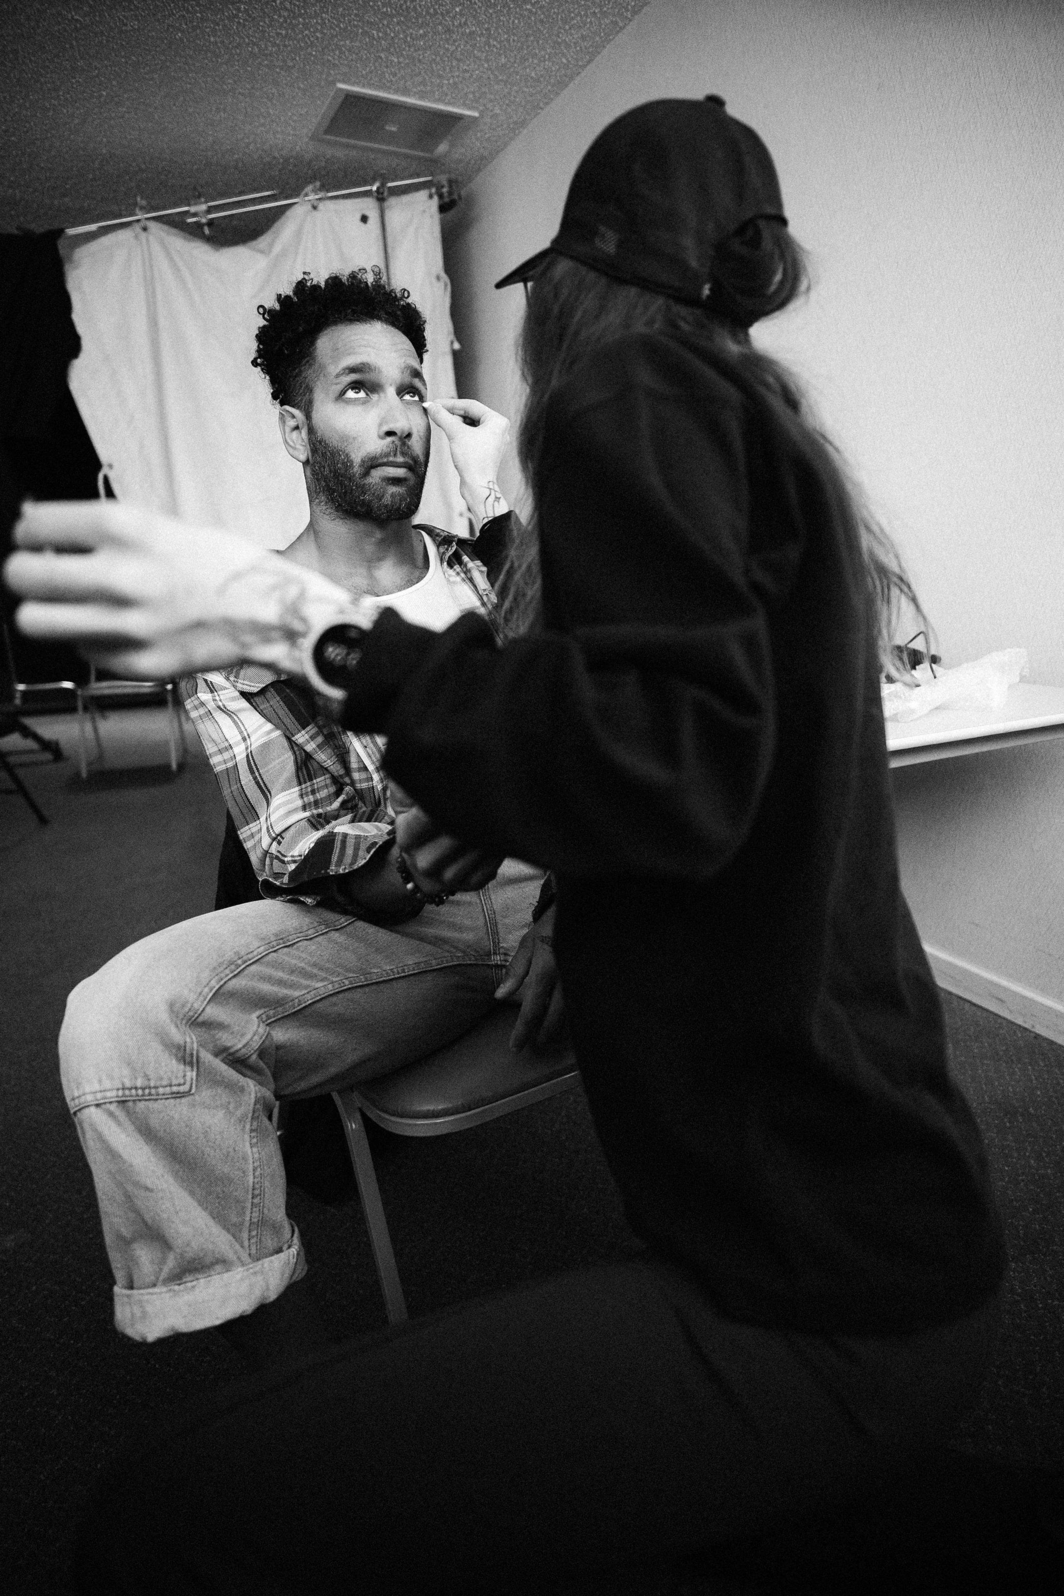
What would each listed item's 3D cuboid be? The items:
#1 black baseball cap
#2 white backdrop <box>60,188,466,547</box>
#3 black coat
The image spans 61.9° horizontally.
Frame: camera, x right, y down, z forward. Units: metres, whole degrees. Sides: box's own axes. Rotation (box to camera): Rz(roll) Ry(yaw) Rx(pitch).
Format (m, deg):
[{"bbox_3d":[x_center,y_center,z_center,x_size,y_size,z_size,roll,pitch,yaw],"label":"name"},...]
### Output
[{"bbox_3d":[0.089,-0.473,0.735,0.260,0.158,0.170,29,31,34],"label":"black baseball cap"},{"bbox_3d":[-1.167,-1.410,4.009,1.754,2.150,0.180,2,16,14],"label":"white backdrop"},{"bbox_3d":[0.124,-0.022,0.732,0.510,0.670,0.540,8,18,31],"label":"black coat"}]

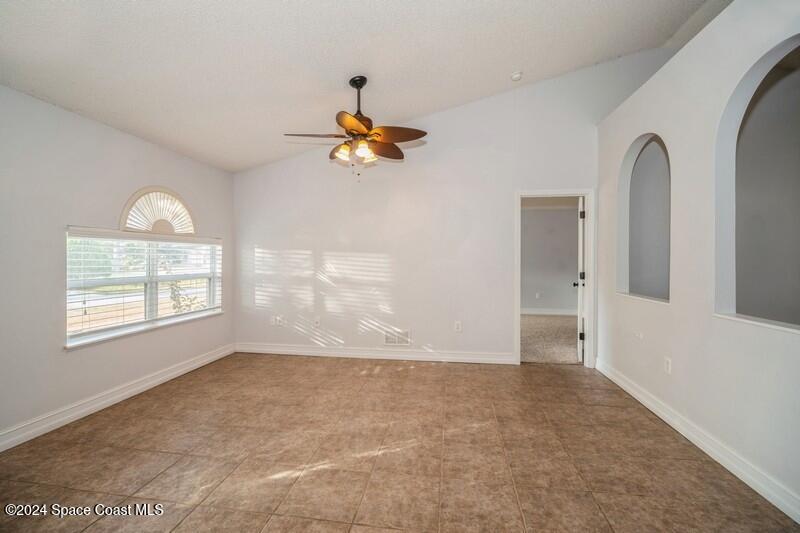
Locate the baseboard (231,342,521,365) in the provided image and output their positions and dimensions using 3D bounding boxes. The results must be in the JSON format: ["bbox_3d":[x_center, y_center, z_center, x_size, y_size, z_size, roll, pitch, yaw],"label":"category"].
[{"bbox_3d":[-0.449,1.141,4.405,3.795,0.140,0.020,0,1,9],"label":"baseboard"}]

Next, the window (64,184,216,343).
[{"bbox_3d":[-2.560,-0.101,3.549,0.140,1.490,1.810,0,1,9],"label":"window"}]

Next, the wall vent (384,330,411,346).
[{"bbox_3d":[-0.036,0.934,4.329,0.330,0.185,0.020,0,1,9],"label":"wall vent"}]

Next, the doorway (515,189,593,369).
[{"bbox_3d":[1.857,0.148,4.050,0.875,2.113,0.150,0,1,9],"label":"doorway"}]

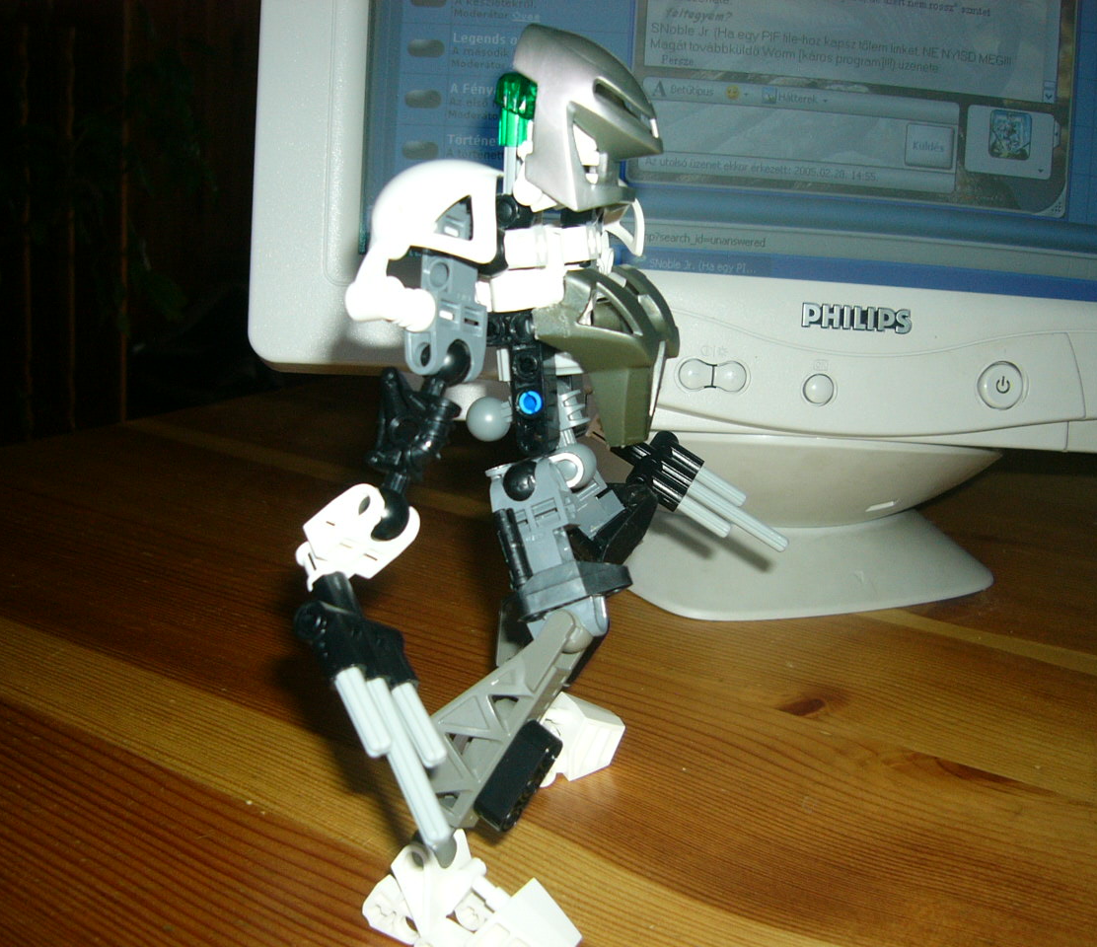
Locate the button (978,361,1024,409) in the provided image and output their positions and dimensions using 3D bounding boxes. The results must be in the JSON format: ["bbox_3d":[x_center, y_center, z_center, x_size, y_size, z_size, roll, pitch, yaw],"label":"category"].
[{"bbox_3d":[0.151,-0.029,0.426,0.016,0.016,0.005,3,0,-8],"label":"button"}]

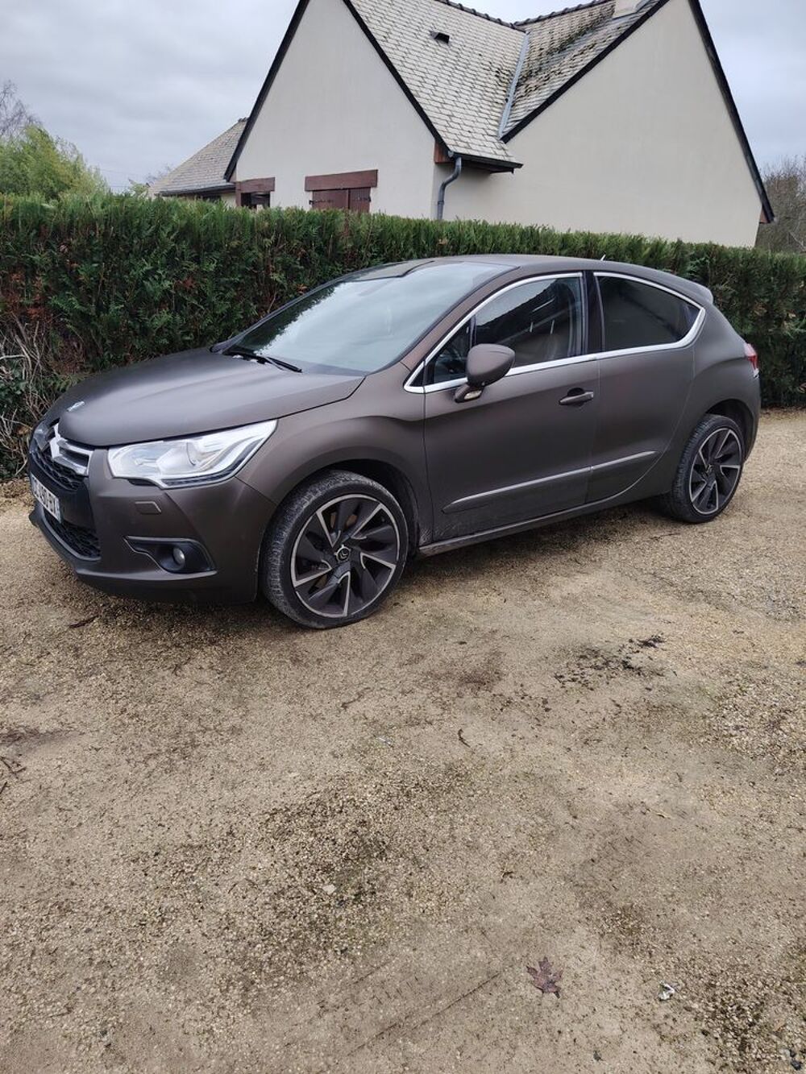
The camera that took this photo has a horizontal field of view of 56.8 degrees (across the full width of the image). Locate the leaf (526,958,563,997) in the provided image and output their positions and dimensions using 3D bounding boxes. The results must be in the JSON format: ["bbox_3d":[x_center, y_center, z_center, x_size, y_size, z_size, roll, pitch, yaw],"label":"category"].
[{"bbox_3d":[0.307,0.942,1.603,0.078,0.014,0.098,-1,19,-7],"label":"leaf"}]

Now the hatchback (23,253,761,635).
[{"bbox_3d":[0.232,-0.780,4.241,4.275,1.535,1.980,-13,23,-34],"label":"hatchback"}]

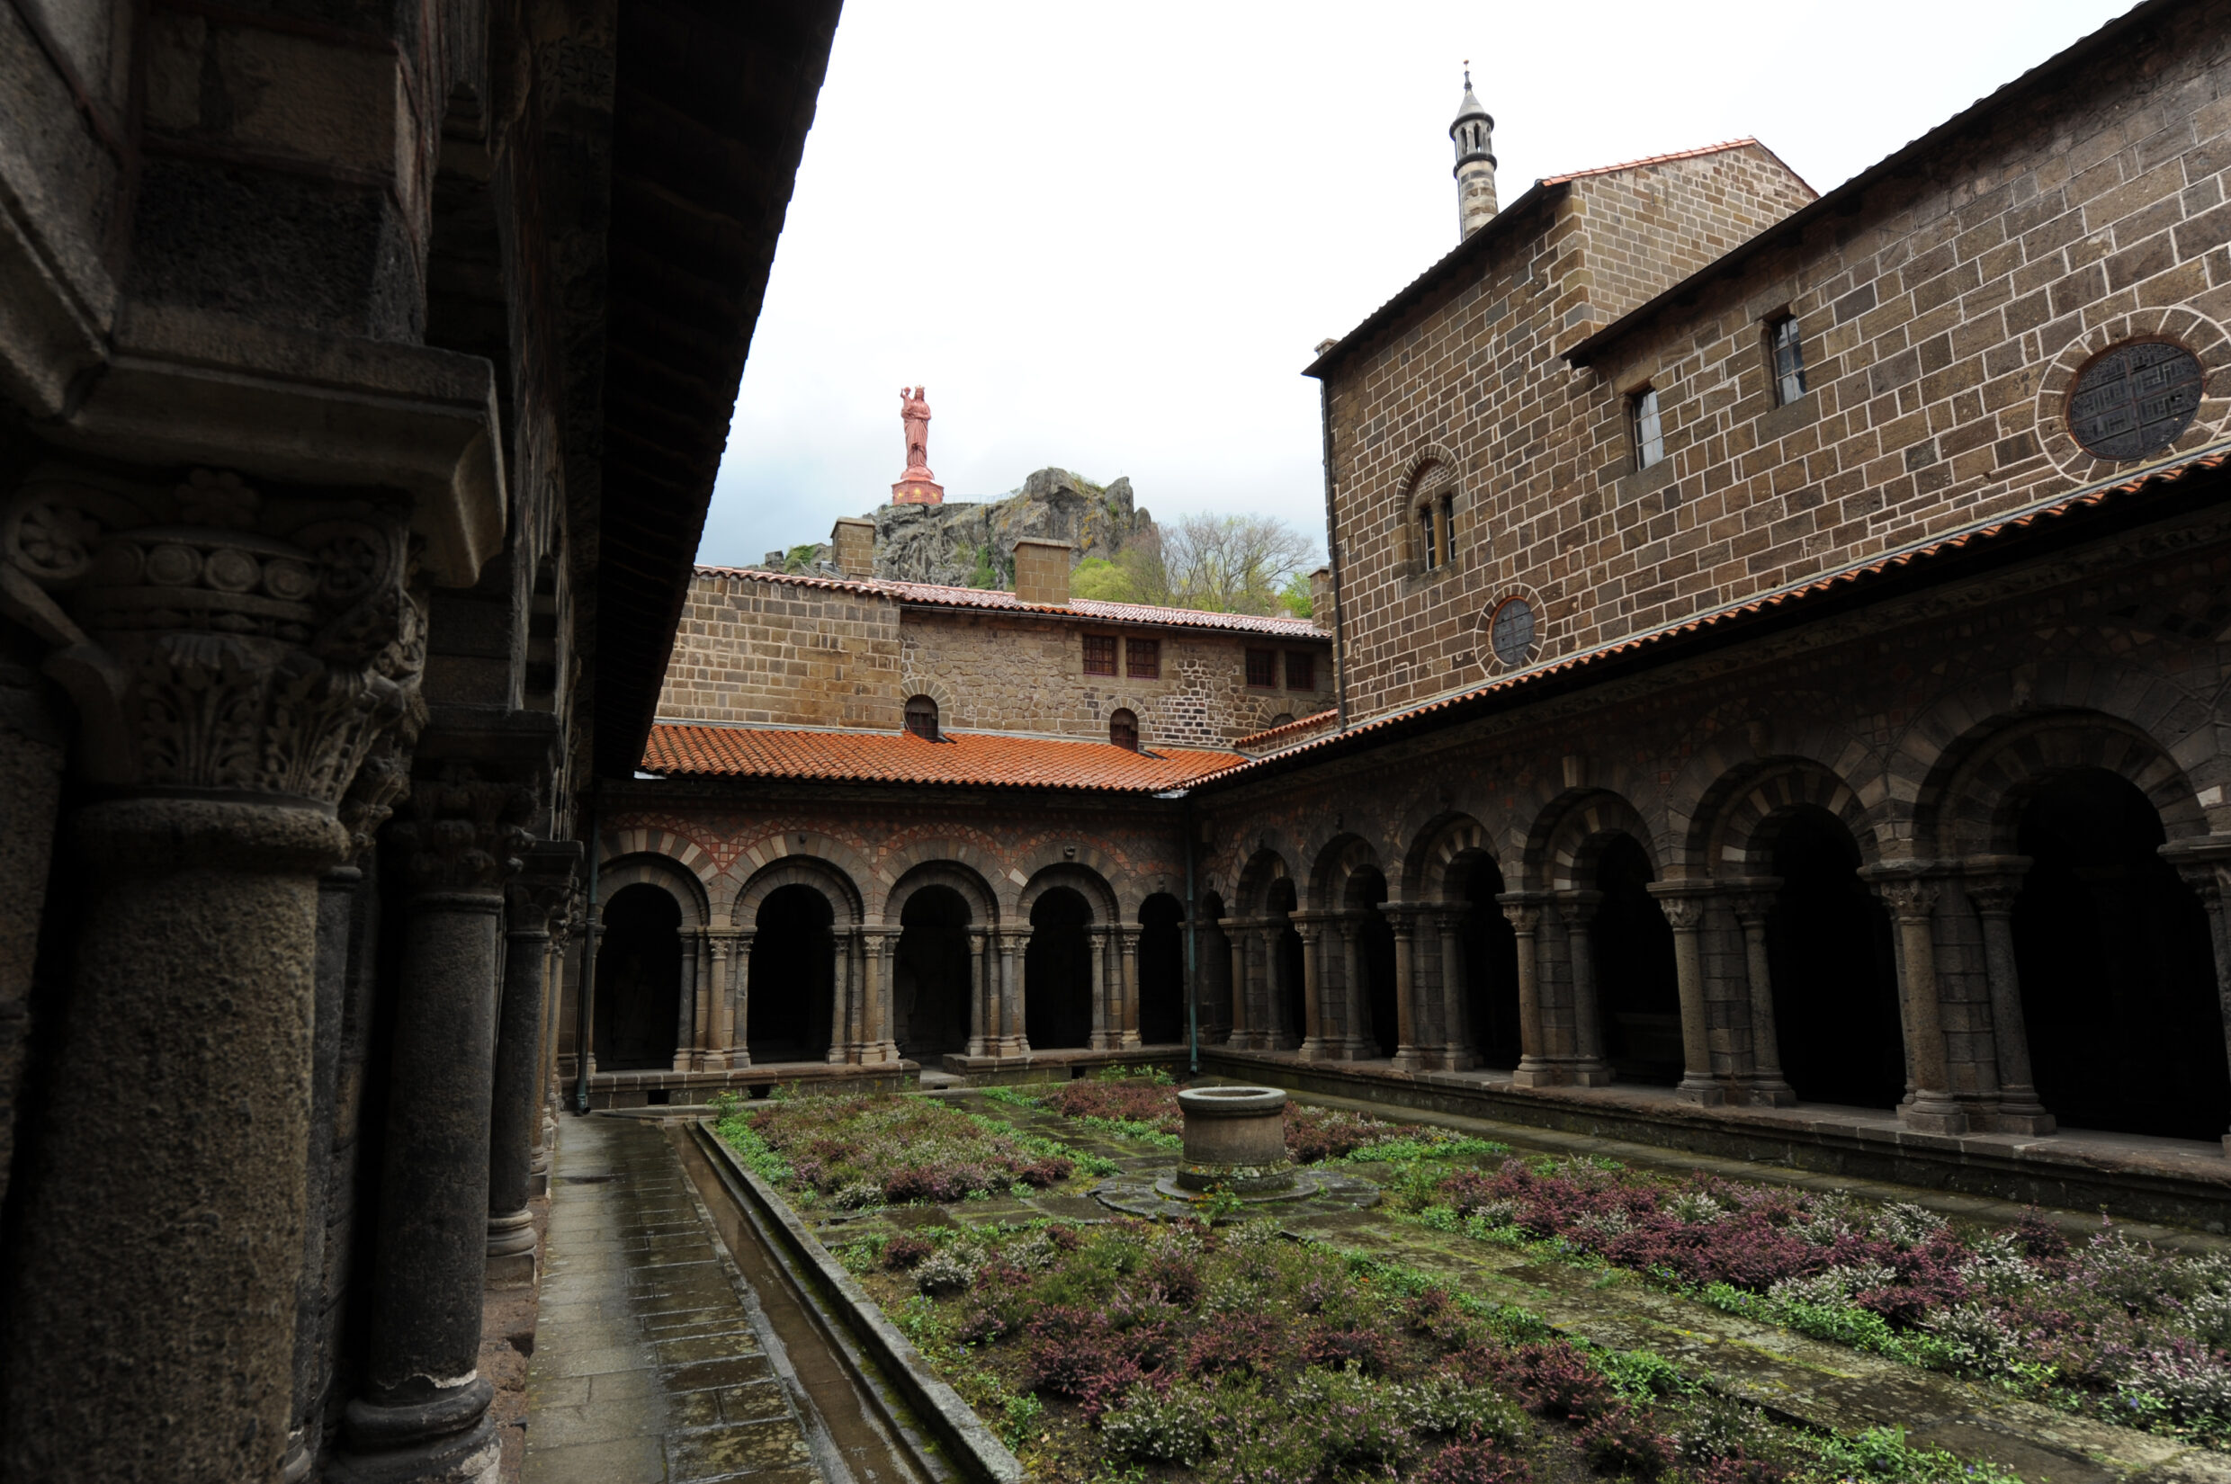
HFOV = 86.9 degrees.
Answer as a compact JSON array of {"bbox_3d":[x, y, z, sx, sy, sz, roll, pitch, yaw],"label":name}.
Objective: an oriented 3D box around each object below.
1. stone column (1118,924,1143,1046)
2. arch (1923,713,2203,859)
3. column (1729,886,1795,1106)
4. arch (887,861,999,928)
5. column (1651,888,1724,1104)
[{"bbox_3d":[0.257,4.248,20.451,0.367,2.152,0.367,3,-11,-22],"label":"stone column"},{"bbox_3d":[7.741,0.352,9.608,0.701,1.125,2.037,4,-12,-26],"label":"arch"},{"bbox_3d":[5.943,2.326,10.885,0.324,1.971,0.324,4,-12,-24],"label":"column"},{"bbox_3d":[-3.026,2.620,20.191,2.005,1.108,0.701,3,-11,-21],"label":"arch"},{"bbox_3d":[5.310,2.357,10.898,0.330,1.930,0.330,4,-12,-24],"label":"column"}]

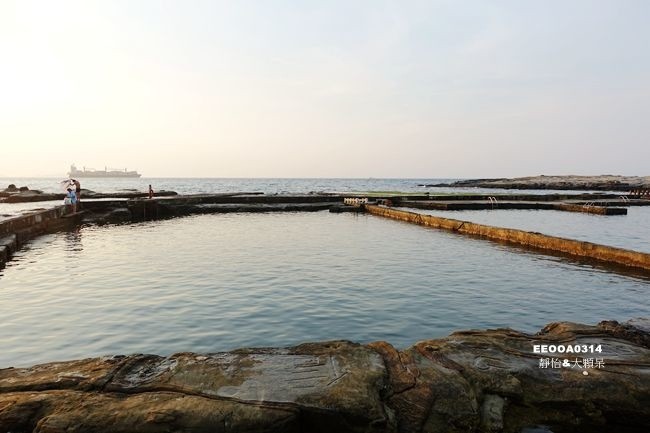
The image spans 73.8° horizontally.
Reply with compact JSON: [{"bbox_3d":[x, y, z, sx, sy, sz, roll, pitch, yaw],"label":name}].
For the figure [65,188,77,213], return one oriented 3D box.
[{"bbox_3d":[-15.550,-0.967,26.500,0.550,1.500,0.500,-2,5,-20],"label":"figure"}]

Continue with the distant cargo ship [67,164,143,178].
[{"bbox_3d":[-569.118,-116.773,1127.644,165.000,35.490,26.000,-2,5,-19],"label":"distant cargo ship"}]

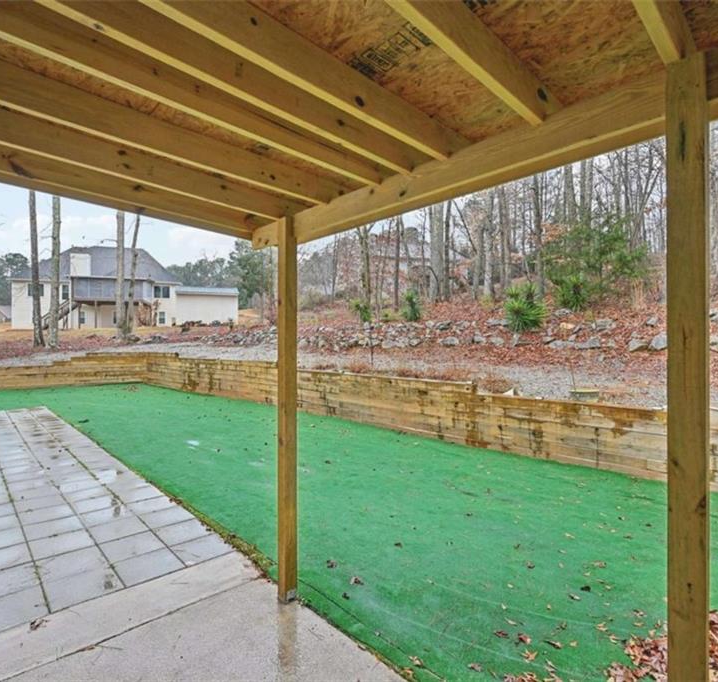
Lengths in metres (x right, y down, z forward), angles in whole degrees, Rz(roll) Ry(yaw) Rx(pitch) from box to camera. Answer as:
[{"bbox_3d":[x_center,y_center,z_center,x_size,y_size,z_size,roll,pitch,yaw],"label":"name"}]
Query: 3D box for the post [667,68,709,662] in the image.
[{"bbox_3d":[0.945,0.415,1.223,0.089,2.418,0.089,0,-1,-43],"label":"post"}]

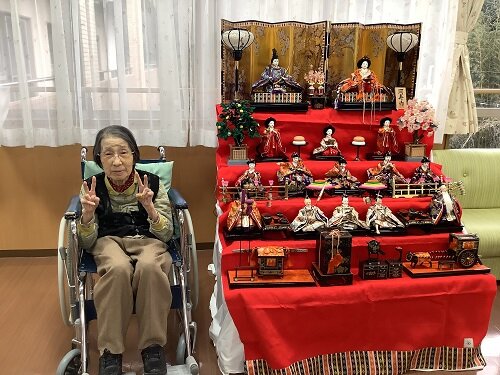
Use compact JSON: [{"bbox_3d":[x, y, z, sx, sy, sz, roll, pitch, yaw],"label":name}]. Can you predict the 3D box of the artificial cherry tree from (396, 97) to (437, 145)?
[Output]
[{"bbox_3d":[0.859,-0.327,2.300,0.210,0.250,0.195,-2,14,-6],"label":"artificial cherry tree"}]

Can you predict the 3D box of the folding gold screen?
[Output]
[{"bbox_3d":[0.405,-0.700,2.556,1.120,0.445,0.130,-2,14,-6],"label":"folding gold screen"}]

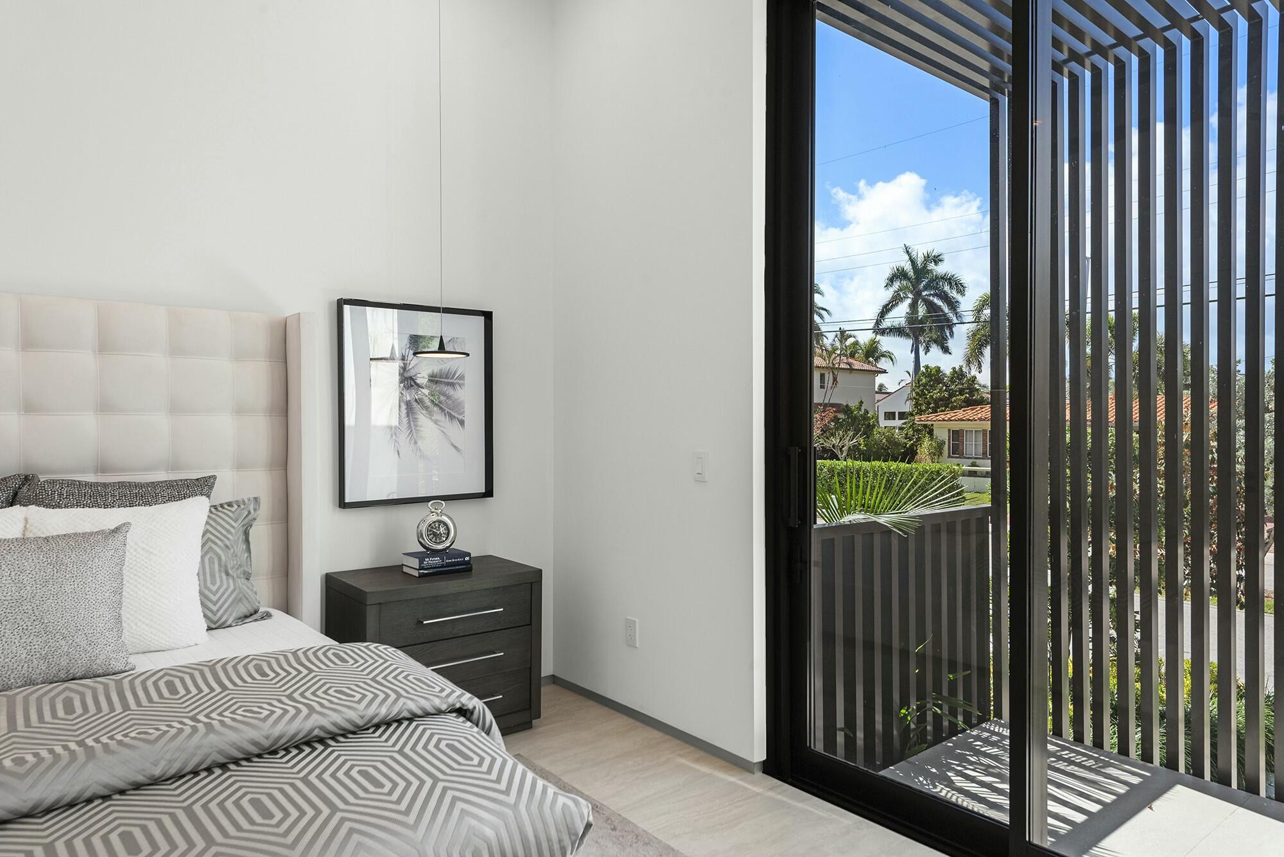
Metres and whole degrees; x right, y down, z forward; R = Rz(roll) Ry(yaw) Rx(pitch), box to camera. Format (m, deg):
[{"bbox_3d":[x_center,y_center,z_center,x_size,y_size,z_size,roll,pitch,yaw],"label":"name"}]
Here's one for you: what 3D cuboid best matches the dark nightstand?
[{"bbox_3d":[-0.836,0.915,3.352,0.736,0.660,0.449,-1,1,-39],"label":"dark nightstand"}]

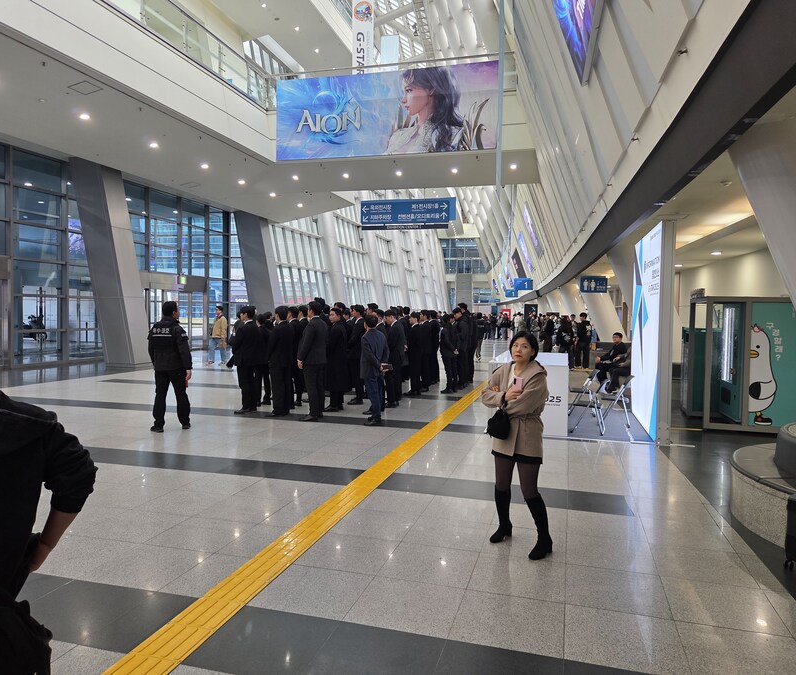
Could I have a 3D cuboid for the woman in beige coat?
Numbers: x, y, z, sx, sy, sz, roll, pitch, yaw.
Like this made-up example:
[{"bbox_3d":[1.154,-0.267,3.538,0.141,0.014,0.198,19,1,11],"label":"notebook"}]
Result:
[{"bbox_3d":[0.876,0.745,4.385,0.470,1.590,0.370,3,3,38],"label":"woman in beige coat"}]

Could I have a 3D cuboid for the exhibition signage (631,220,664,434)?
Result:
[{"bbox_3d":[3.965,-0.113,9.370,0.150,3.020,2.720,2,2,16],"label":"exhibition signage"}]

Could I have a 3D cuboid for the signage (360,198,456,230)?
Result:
[{"bbox_3d":[0.363,-4.266,20.851,3.420,1.040,0.150,2,2,16],"label":"signage"}]

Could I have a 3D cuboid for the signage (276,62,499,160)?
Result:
[{"bbox_3d":[-0.452,-6.152,16.436,6.380,2.280,0.060,2,2,16],"label":"signage"}]

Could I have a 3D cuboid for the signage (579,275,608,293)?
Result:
[{"bbox_3d":[6.535,-1.760,19.921,0.855,0.550,0.100,2,2,16],"label":"signage"}]

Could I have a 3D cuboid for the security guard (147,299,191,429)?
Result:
[{"bbox_3d":[-3.228,0.394,8.492,0.560,1.810,0.360,1,2,2],"label":"security guard"}]

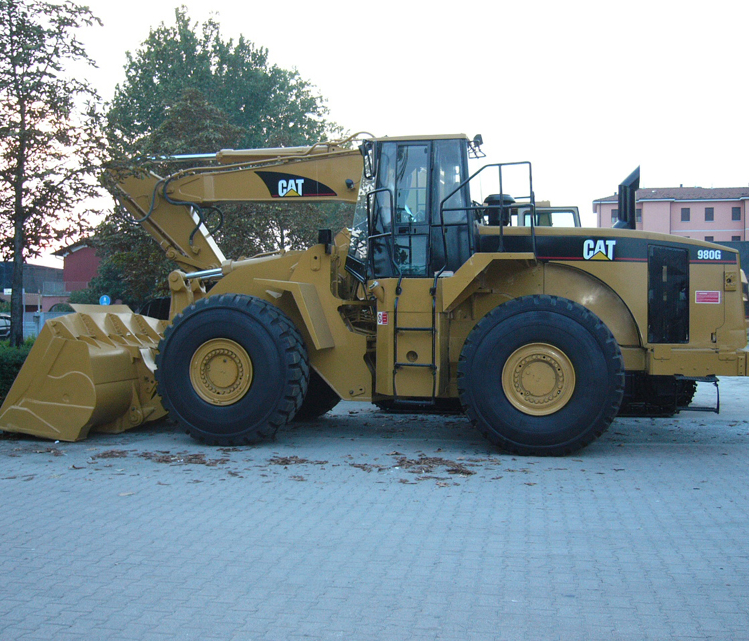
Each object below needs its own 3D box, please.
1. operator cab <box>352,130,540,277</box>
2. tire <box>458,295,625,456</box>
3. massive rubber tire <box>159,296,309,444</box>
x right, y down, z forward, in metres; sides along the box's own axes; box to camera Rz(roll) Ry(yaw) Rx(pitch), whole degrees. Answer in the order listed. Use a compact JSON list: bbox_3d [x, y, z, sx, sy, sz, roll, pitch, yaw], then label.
[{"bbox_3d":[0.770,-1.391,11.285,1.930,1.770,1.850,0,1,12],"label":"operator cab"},{"bbox_3d":[1.893,0.612,9.910,1.851,1.803,0.750,0,1,12],"label":"tire"},{"bbox_3d":[-1.761,0.600,10.745,1.851,1.803,0.750,0,1,14],"label":"massive rubber tire"}]

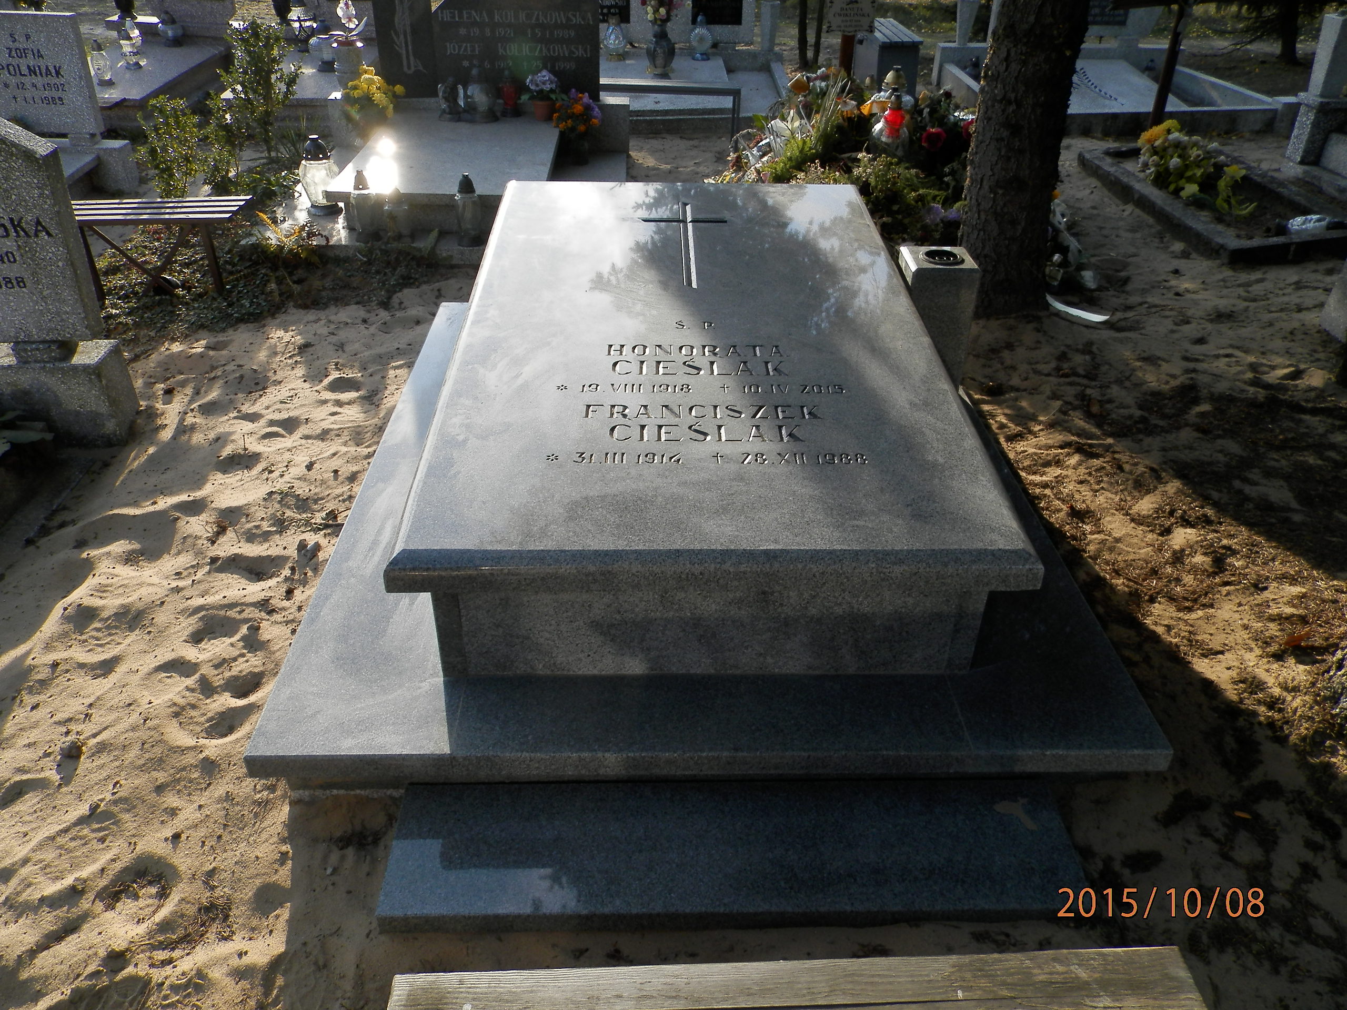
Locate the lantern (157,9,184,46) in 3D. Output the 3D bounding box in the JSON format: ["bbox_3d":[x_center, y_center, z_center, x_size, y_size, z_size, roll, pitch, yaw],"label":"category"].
[{"bbox_3d":[-3.602,-3.409,6.957,0.185,0.231,0.180,0,34,-2],"label":"lantern"}]

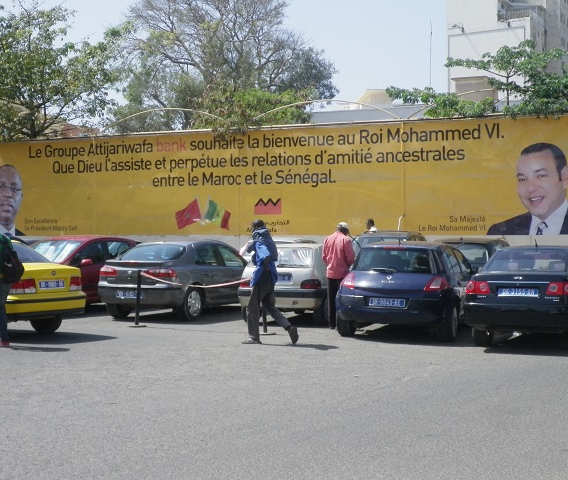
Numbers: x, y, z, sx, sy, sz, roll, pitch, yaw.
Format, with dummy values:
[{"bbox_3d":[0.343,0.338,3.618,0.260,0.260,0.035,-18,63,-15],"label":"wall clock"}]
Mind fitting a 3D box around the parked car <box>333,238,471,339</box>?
[{"bbox_3d":[2.178,0.762,17.175,1.770,1.460,4.210,0,0,20],"label":"parked car"}]

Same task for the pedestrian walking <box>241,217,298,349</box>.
[{"bbox_3d":[-0.200,0.615,15.451,0.780,1.760,0.520,0,0,2],"label":"pedestrian walking"}]

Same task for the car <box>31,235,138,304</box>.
[{"bbox_3d":[-4.520,0.735,21.701,1.720,1.500,4.100,0,0,24],"label":"car"}]

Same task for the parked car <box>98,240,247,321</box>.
[{"bbox_3d":[-1.816,0.766,21.012,1.770,1.440,4.570,0,0,22],"label":"parked car"}]

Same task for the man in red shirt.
[{"bbox_3d":[0.910,0.606,17.951,0.550,1.770,0.360,0,0,20],"label":"man in red shirt"}]

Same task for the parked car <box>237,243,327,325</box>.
[{"bbox_3d":[0.639,0.788,19.972,1.660,1.400,3.900,0,0,21],"label":"parked car"}]

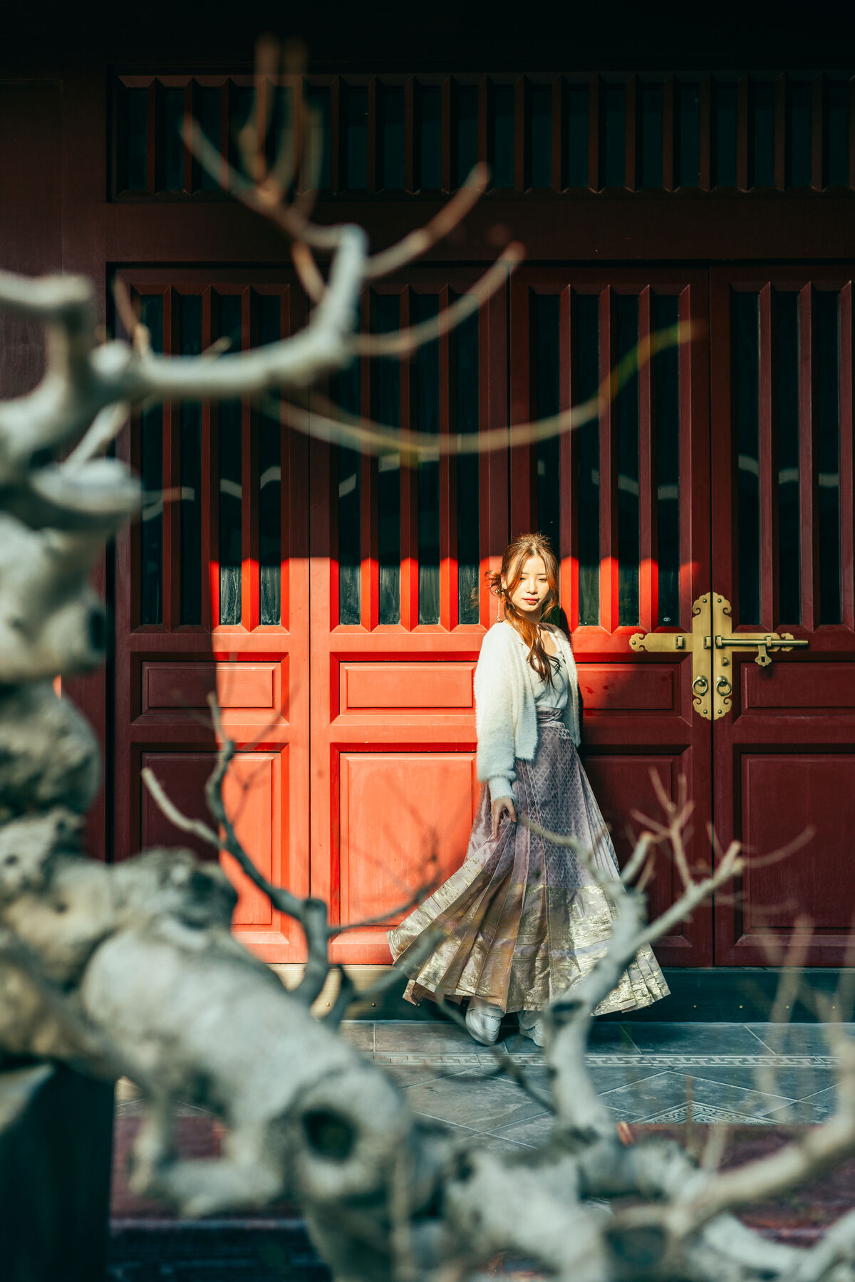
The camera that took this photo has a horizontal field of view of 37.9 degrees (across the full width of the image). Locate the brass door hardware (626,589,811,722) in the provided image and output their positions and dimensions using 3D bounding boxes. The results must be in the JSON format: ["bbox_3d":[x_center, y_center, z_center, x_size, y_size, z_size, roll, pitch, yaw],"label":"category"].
[{"bbox_3d":[0.980,0.051,4.204,0.602,0.430,0.055,0,-1,1],"label":"brass door hardware"}]

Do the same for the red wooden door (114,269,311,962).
[{"bbox_3d":[-0.735,-0.090,4.287,0.667,2.374,0.060,0,-1,1],"label":"red wooden door"}]

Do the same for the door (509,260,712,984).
[{"bbox_3d":[0.627,-0.086,4.267,0.690,2.378,0.060,0,-1,1],"label":"door"}]

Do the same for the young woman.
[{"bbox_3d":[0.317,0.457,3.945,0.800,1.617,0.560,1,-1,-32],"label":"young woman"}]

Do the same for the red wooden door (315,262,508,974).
[{"bbox_3d":[-0.060,-0.086,4.277,0.680,2.377,0.060,0,-1,1],"label":"red wooden door"}]

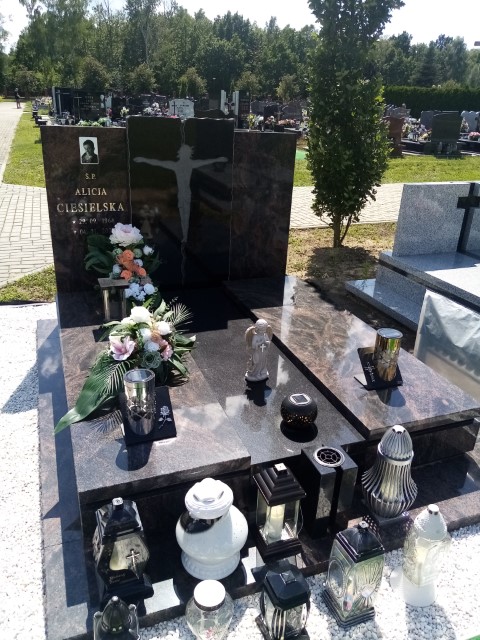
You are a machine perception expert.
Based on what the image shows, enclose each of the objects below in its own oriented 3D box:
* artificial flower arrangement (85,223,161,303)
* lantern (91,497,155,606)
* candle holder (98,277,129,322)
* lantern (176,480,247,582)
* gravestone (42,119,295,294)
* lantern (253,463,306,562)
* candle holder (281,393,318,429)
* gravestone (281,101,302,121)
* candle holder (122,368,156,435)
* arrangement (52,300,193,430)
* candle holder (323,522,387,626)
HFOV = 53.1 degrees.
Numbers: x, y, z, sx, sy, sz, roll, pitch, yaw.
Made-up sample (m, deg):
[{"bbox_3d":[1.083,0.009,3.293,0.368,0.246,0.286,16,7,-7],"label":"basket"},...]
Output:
[{"bbox_3d":[-0.701,-0.343,2.900,0.436,0.489,0.285,-6,26,-20],"label":"artificial flower arrangement"},{"bbox_3d":[-0.357,0.675,1.456,0.147,0.331,0.142,-4,25,-17],"label":"lantern"},{"bbox_3d":[-0.653,-0.114,2.498,0.140,0.178,0.140,-7,26,-21],"label":"candle holder"},{"bbox_3d":[-0.093,0.660,1.575,0.238,0.294,0.238,3,24,-1],"label":"lantern"},{"bbox_3d":[-0.399,-0.755,3.169,1.602,1.059,0.098,-6,26,-20],"label":"gravestone"},{"bbox_3d":[0.122,0.583,1.489,0.130,0.324,0.130,-7,26,-21],"label":"lantern"},{"bbox_3d":[0.225,0.337,1.774,0.137,0.113,0.137,2,24,-1],"label":"candle holder"},{"bbox_3d":[2.055,-8.241,19.000,0.950,0.900,0.120,-7,26,-21],"label":"gravestone"},{"bbox_3d":[-0.371,0.310,1.796,0.110,0.227,0.110,-6,26,-20],"label":"candle holder"},{"bbox_3d":[-0.486,0.150,2.118,0.623,0.249,0.676,-6,26,-20],"label":"arrangement"},{"bbox_3d":[0.360,0.759,1.482,0.125,0.350,0.125,-7,26,-23],"label":"candle holder"}]

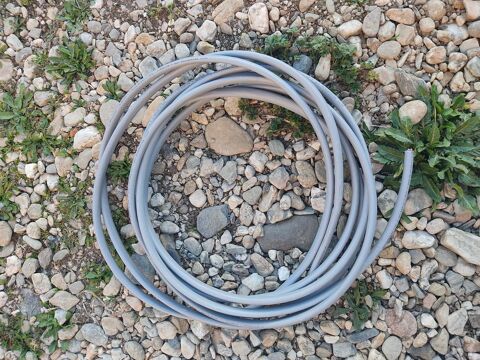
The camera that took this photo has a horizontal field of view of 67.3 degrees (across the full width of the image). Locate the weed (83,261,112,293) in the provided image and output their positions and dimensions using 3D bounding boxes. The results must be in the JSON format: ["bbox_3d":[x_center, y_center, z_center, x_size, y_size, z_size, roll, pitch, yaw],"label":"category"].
[{"bbox_3d":[-0.400,0.271,1.014,0.076,0.035,0.096,0,76,0],"label":"weed"}]

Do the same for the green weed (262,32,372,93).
[{"bbox_3d":[0.244,-0.380,1.164,0.375,0.060,0.216,0,76,0],"label":"green weed"}]

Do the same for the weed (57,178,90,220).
[{"bbox_3d":[-0.492,0.054,1.068,0.086,0.035,0.143,0,76,0],"label":"weed"}]

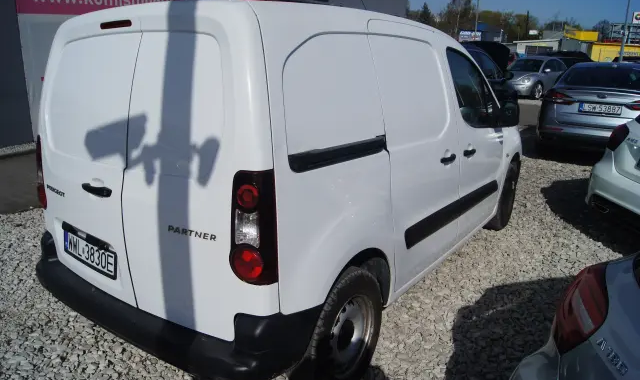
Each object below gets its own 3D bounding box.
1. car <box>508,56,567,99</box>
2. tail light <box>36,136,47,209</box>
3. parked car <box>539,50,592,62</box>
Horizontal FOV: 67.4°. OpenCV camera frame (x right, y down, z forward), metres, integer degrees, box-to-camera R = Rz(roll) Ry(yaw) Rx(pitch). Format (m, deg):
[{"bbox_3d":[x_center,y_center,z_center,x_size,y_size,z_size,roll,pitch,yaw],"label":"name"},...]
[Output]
[{"bbox_3d":[8.181,-4.317,18.196,4.100,1.500,1.730,-12,19,-37],"label":"car"},{"bbox_3d":[-1.502,-0.083,2.646,0.150,0.440,0.165,10,17,35],"label":"tail light"},{"bbox_3d":[12.009,-6.020,23.827,4.400,1.620,1.820,-10,18,-32],"label":"parked car"}]

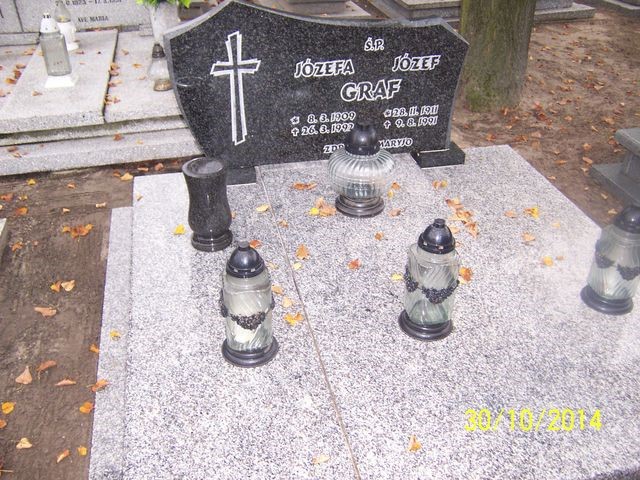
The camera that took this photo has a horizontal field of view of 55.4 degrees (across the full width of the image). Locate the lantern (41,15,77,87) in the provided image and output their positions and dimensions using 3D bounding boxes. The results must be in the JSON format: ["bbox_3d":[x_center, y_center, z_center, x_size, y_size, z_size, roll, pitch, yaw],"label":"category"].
[{"bbox_3d":[-1.386,-0.995,3.170,0.145,0.345,0.145,-6,34,-11],"label":"lantern"}]

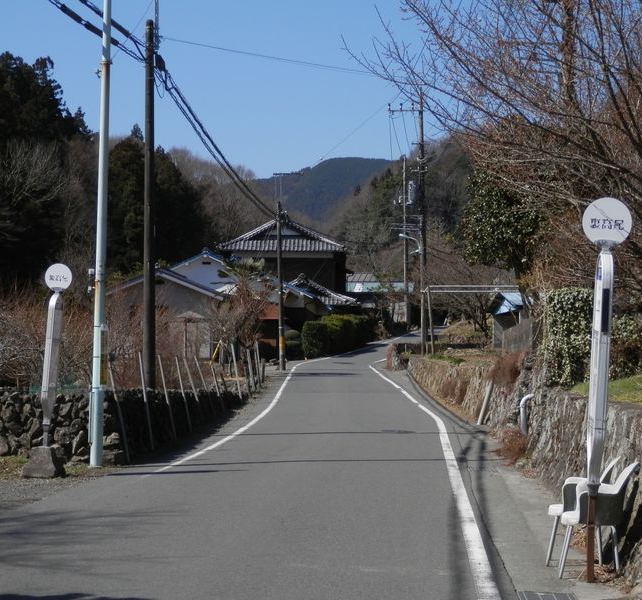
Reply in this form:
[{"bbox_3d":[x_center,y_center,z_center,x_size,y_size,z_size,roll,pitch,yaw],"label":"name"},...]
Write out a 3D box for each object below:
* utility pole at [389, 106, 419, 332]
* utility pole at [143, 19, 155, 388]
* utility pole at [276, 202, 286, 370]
[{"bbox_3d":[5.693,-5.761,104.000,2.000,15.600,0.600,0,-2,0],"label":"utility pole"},{"bbox_3d":[-2.942,-1.512,26.200,0.215,6.650,0.215,0,-2,0],"label":"utility pole"},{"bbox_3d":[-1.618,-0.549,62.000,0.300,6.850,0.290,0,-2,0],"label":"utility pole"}]

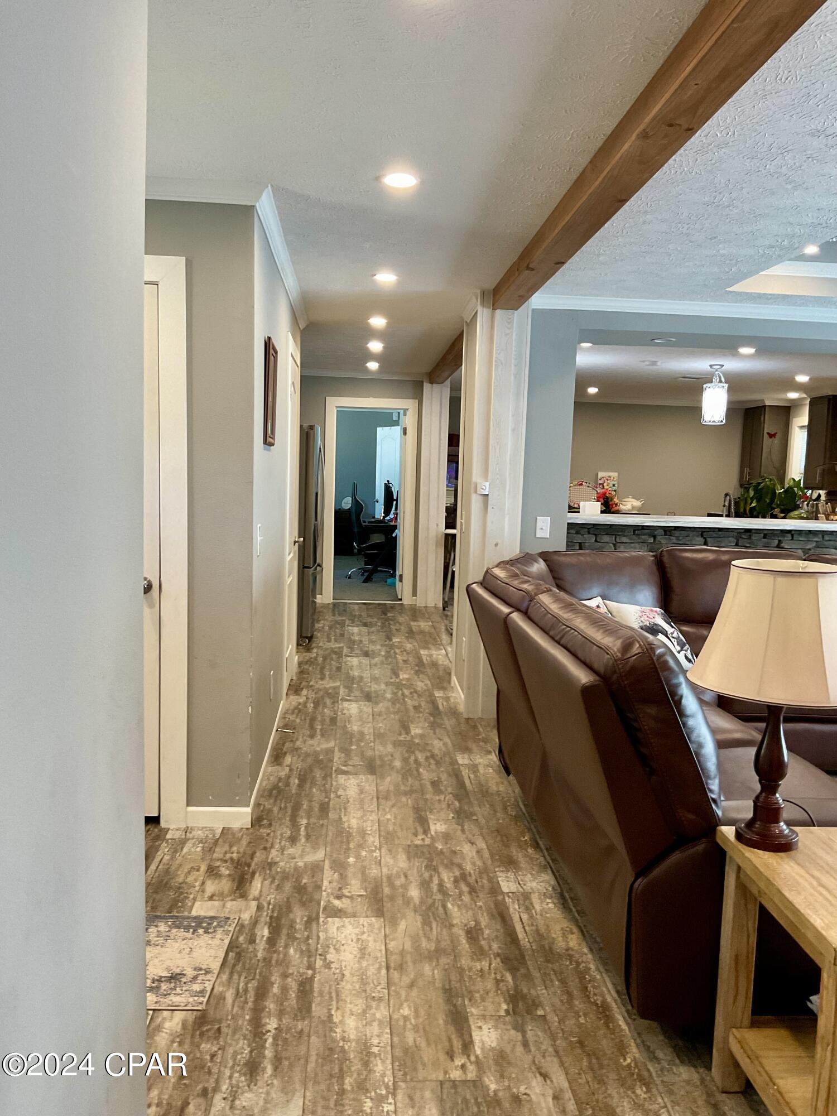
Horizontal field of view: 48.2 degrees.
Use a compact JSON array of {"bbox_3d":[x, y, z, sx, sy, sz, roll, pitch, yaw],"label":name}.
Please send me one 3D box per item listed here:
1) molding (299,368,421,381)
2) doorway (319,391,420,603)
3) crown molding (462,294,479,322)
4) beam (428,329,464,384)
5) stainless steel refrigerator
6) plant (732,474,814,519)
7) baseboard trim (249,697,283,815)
[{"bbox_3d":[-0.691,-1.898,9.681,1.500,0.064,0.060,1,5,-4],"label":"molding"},{"bbox_3d":[-0.513,-0.592,9.875,0.955,2.146,0.140,1,5,-4],"label":"doorway"},{"bbox_3d":[0.311,-1.507,5.691,0.055,0.062,0.620,1,5,-4],"label":"crown molding"},{"bbox_3d":[0.295,-1.674,7.813,0.142,0.115,3.550,1,5,-4],"label":"beam"},{"bbox_3d":[-1.229,-0.221,7.821,0.850,1.745,0.910,1,5,-4],"label":"stainless steel refrigerator"},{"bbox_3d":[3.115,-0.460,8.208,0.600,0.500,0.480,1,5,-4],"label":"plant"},{"bbox_3d":[-0.737,0.923,4.615,0.015,0.081,1.940,1,5,-5],"label":"baseboard trim"}]

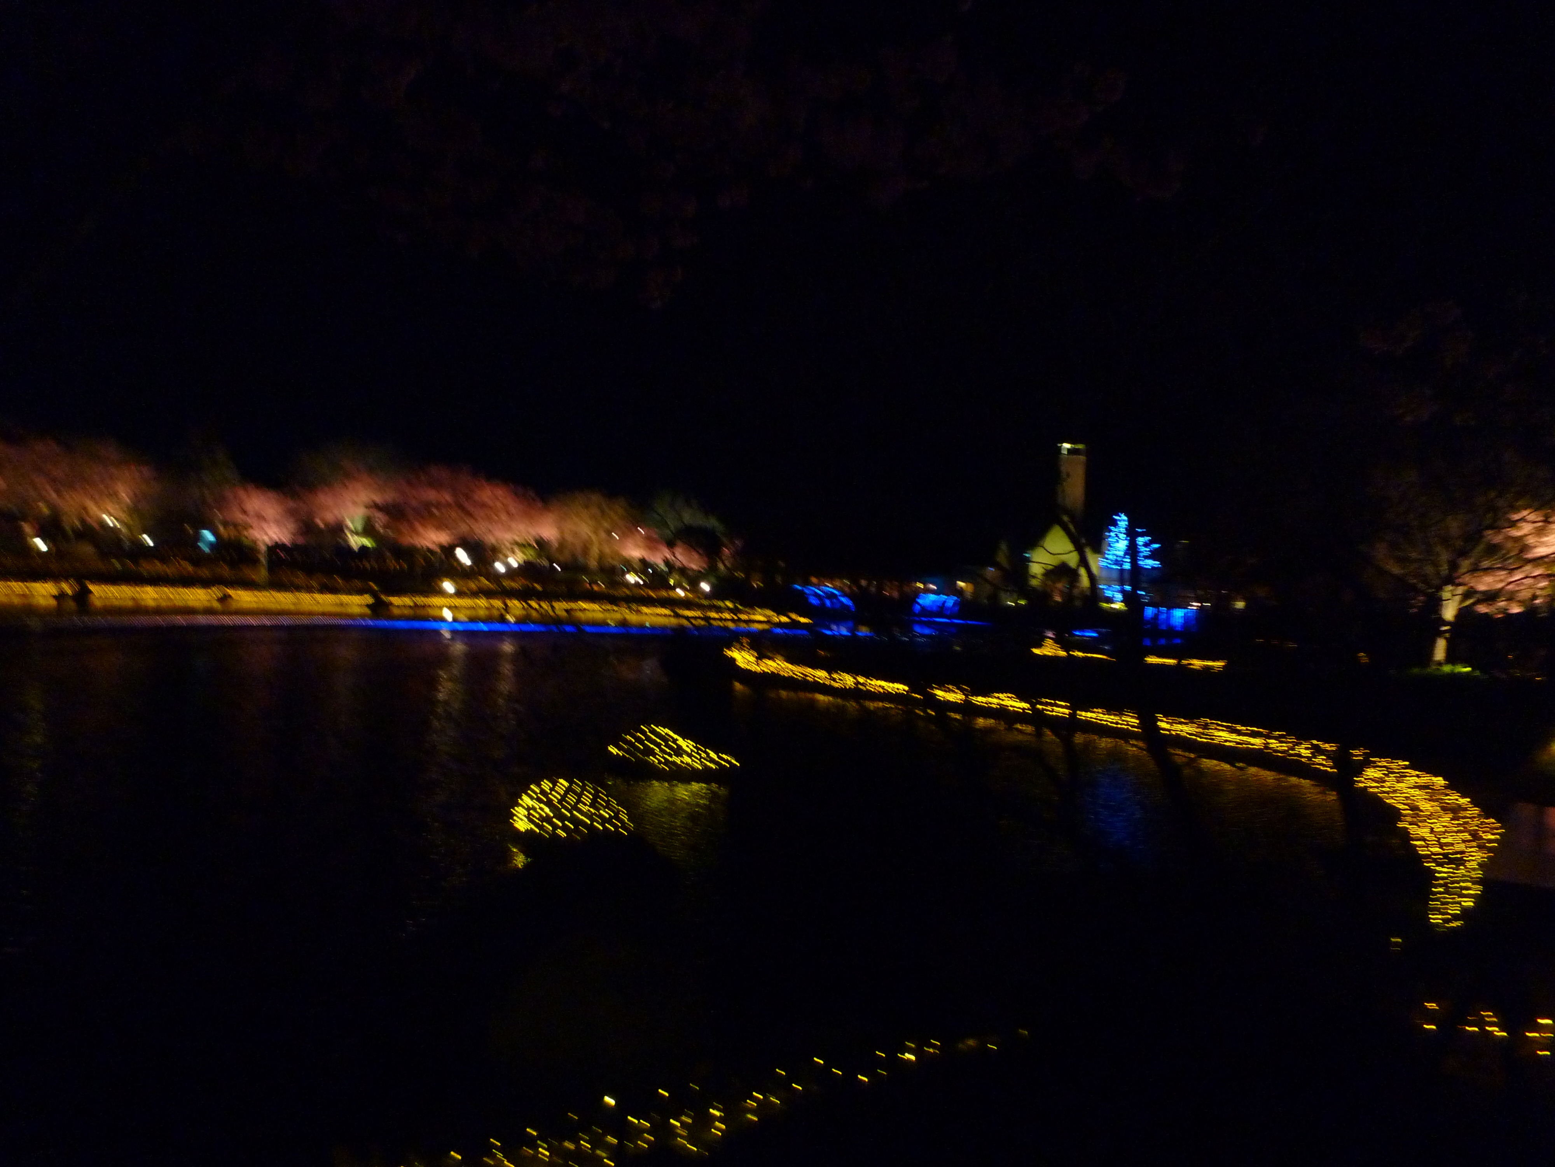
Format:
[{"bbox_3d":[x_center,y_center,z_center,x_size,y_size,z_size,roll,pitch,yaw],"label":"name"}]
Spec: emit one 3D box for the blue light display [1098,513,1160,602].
[{"bbox_3d":[32.883,-2.385,105.000,5.910,8.290,5.500,1,0,17],"label":"blue light display"}]

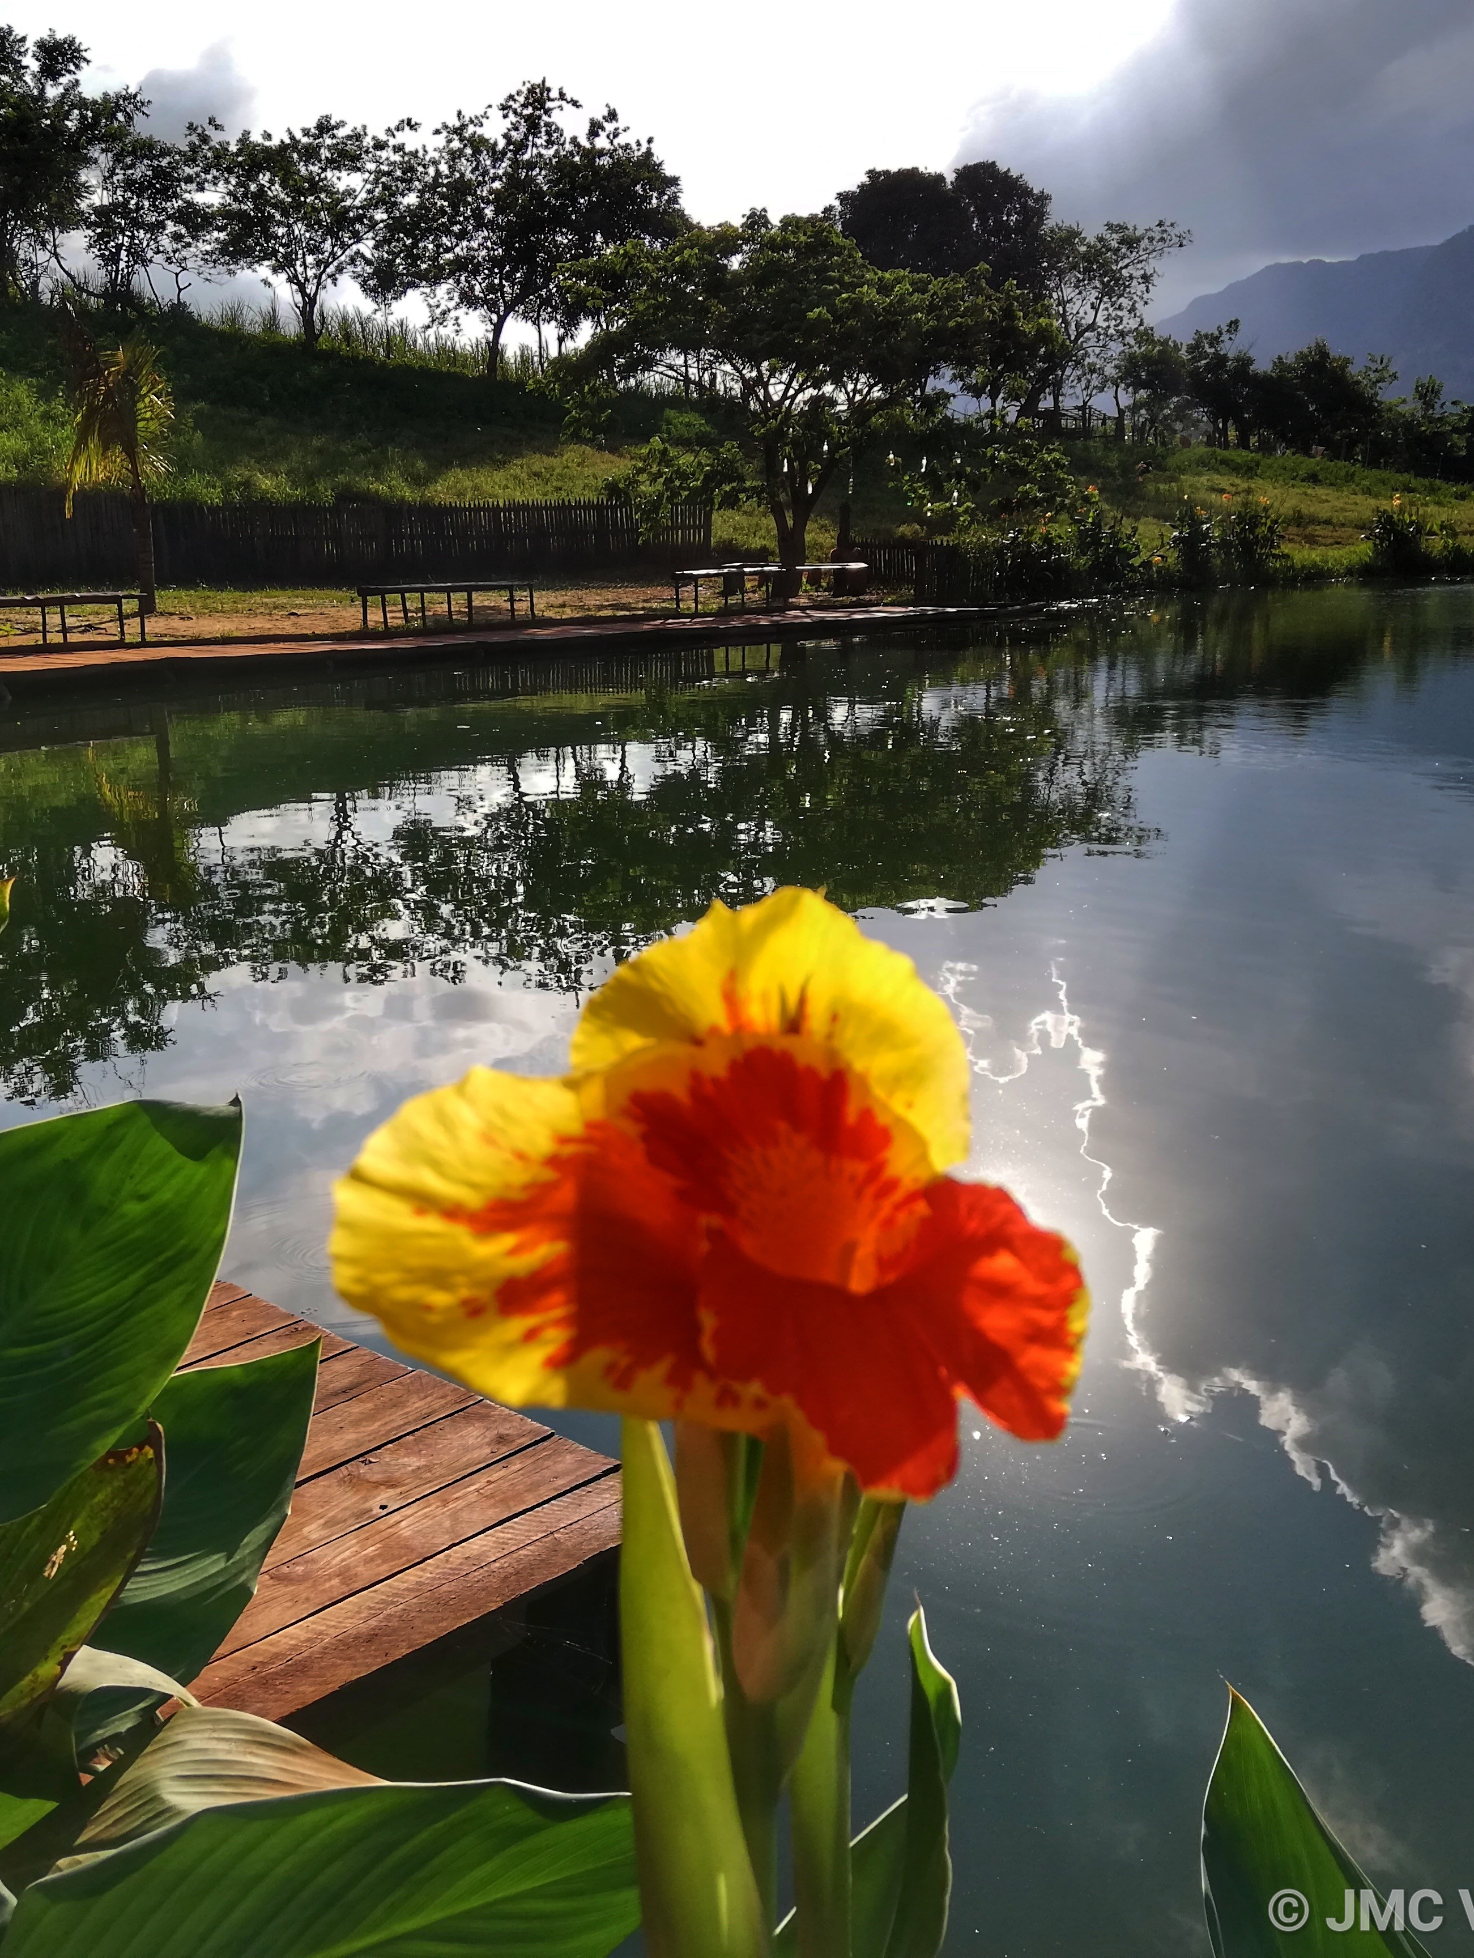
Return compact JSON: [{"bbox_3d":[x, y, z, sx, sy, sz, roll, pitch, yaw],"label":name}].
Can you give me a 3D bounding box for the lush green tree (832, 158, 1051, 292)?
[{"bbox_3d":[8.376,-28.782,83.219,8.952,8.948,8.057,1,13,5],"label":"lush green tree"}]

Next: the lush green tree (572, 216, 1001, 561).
[{"bbox_3d":[0.732,-8.422,29.856,6.372,5.299,6.053,0,13,1],"label":"lush green tree"}]

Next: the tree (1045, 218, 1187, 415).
[{"bbox_3d":[11.738,-20.191,63.014,4.286,6.394,3.643,2,13,10],"label":"tree"}]

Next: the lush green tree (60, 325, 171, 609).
[{"bbox_3d":[-7.659,-6.290,25.118,1.302,3.393,1.302,-4,14,-16],"label":"lush green tree"}]

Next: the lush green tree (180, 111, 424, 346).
[{"bbox_3d":[-9.054,-15.669,42.644,4.812,4.528,4.331,-3,14,-11],"label":"lush green tree"}]

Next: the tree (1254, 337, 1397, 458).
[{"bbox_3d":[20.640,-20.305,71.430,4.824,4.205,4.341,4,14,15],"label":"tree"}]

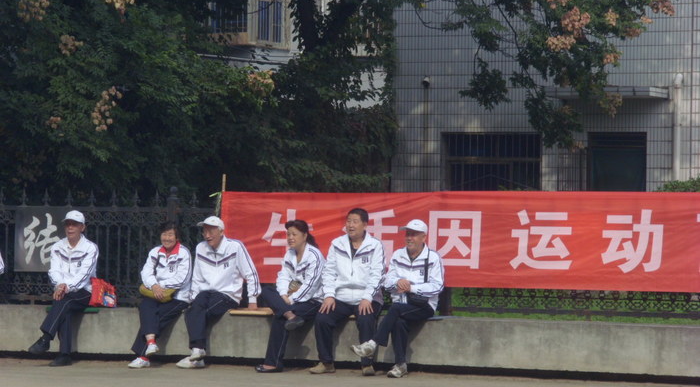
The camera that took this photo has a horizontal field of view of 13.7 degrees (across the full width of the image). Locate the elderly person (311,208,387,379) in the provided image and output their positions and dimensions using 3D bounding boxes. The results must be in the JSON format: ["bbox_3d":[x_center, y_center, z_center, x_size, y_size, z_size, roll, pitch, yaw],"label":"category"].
[{"bbox_3d":[-0.021,0.796,24.097,0.550,1.343,0.760,0,0,21],"label":"elderly person"}]

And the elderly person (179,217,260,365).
[{"bbox_3d":[-1.111,0.827,24.606,0.610,1.264,0.770,0,0,21],"label":"elderly person"}]

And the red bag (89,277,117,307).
[{"bbox_3d":[-2.160,0.866,25.467,0.250,0.260,0.150,0,0,-6],"label":"red bag"}]

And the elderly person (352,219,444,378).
[{"bbox_3d":[0.398,0.847,23.901,0.580,1.249,0.850,0,0,24],"label":"elderly person"}]

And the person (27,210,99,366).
[{"bbox_3d":[-2.487,0.797,25.189,0.520,1.299,0.760,0,0,20],"label":"person"}]

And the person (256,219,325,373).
[{"bbox_3d":[-0.497,0.845,24.320,0.510,1.238,0.730,0,0,36],"label":"person"}]

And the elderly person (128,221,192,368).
[{"bbox_3d":[-1.615,0.851,24.820,0.490,1.206,0.740,0,0,18],"label":"elderly person"}]

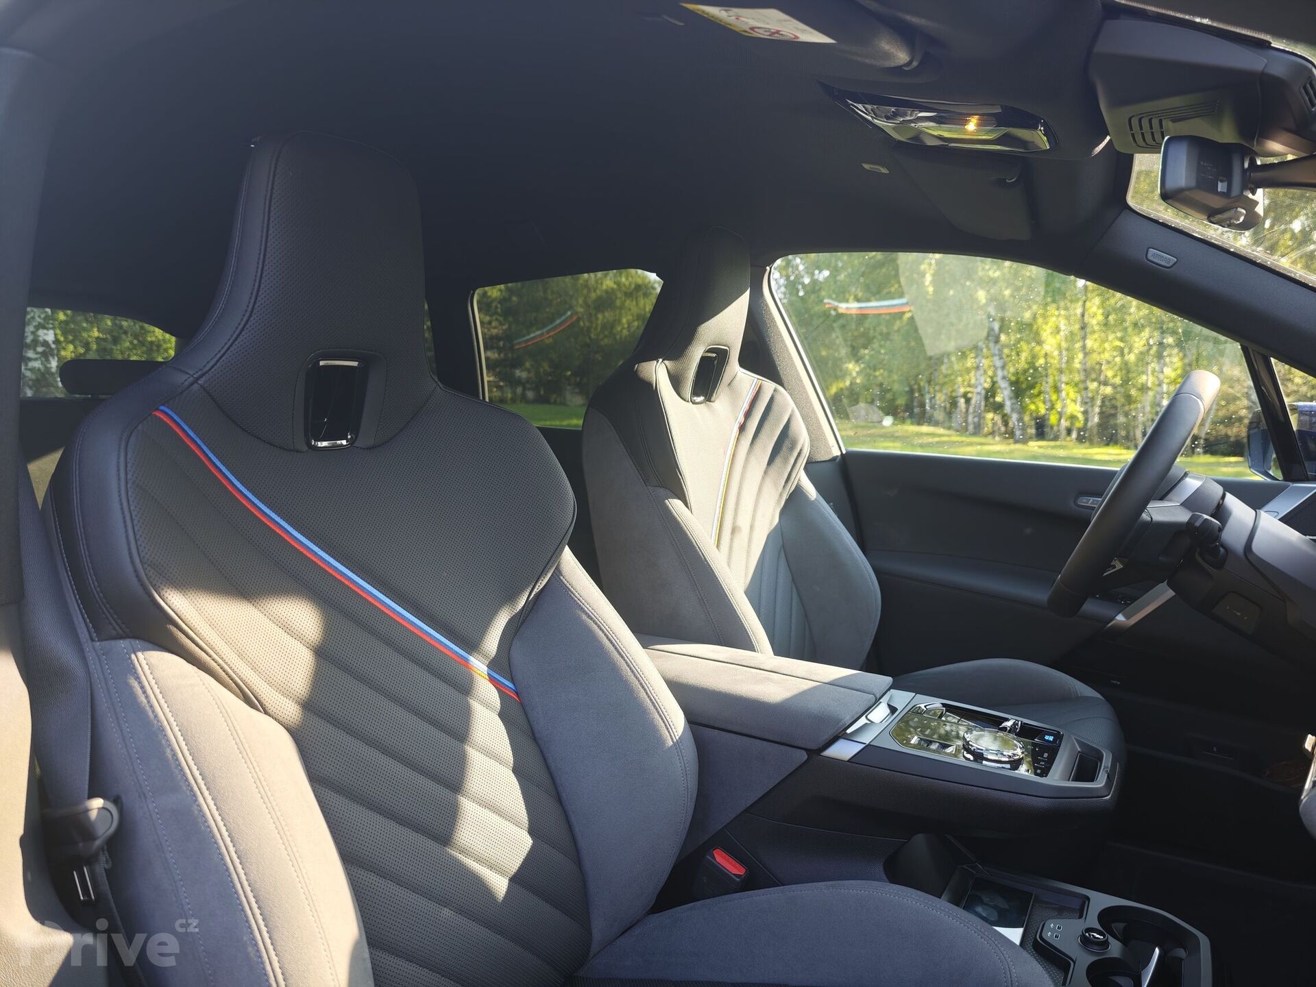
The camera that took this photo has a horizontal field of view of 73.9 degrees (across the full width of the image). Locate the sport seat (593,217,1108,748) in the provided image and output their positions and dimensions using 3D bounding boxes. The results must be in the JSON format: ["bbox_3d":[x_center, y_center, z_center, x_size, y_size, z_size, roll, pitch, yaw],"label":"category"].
[{"bbox_3d":[0.306,0.059,1.392,0.820,0.985,0.560,5,8,33],"label":"sport seat"}]

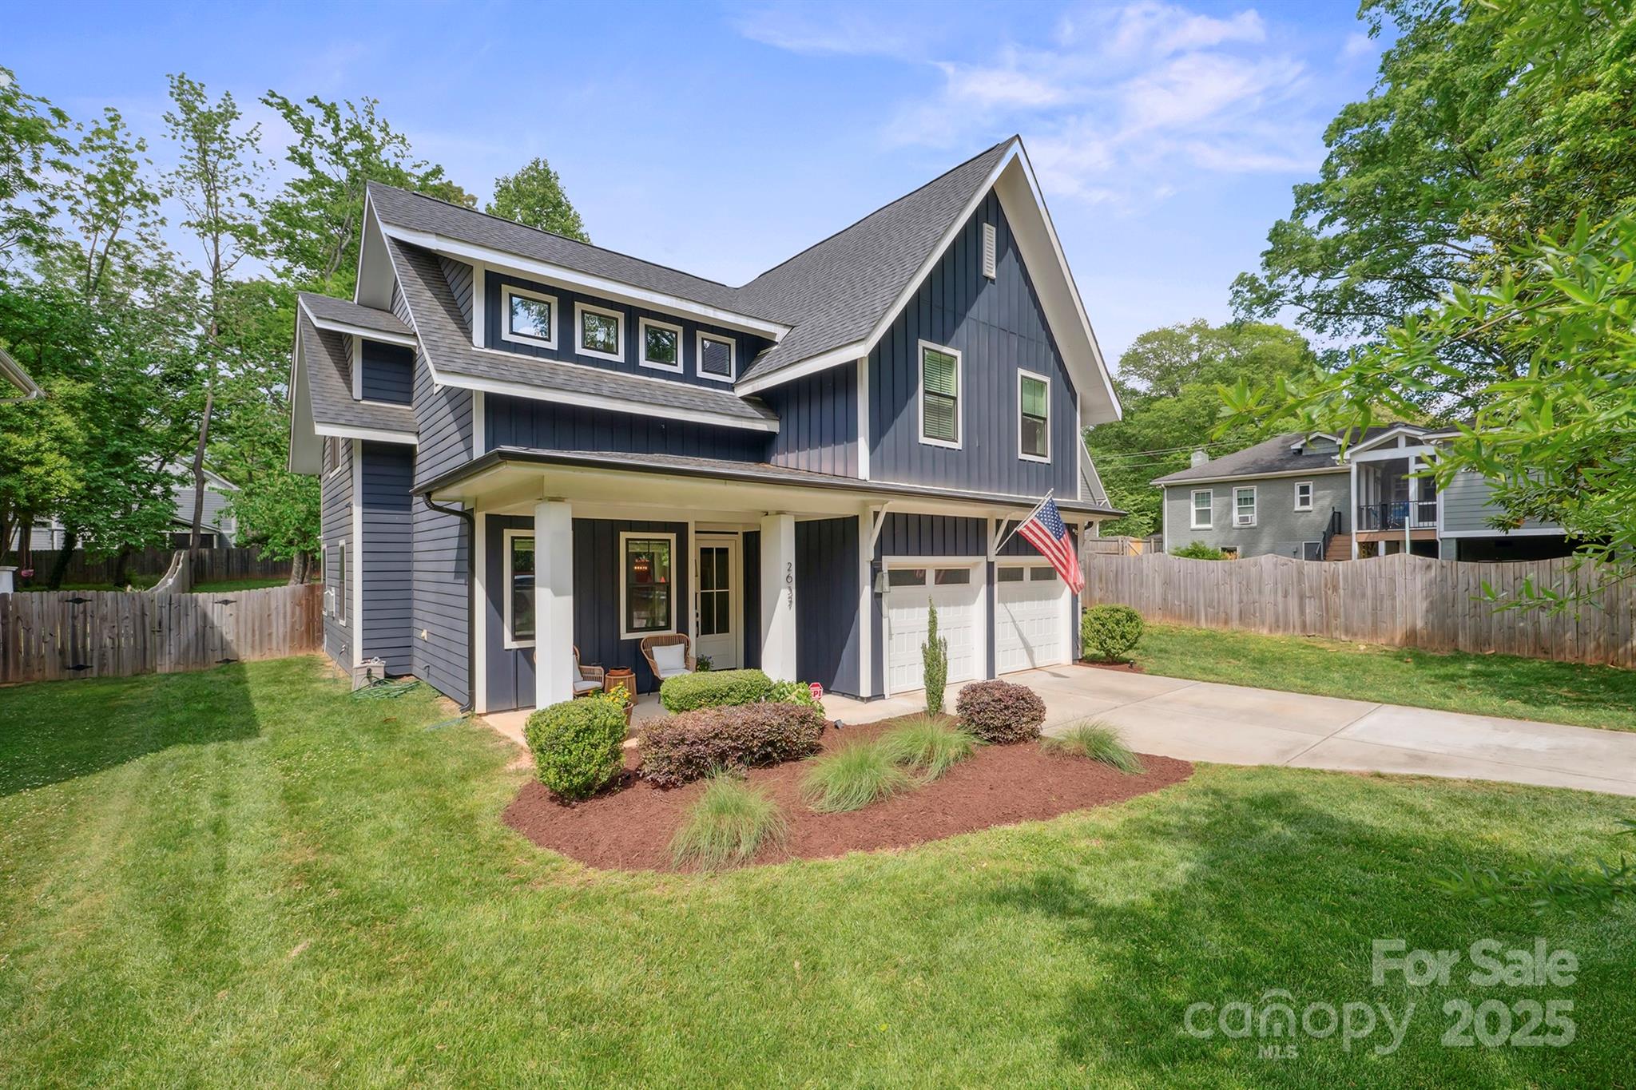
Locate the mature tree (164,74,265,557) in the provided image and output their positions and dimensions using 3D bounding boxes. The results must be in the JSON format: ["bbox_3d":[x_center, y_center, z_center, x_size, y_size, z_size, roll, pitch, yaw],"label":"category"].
[{"bbox_3d":[-27.437,-9.711,31.000,5.000,23.377,5.000,1,-2,-40],"label":"mature tree"}]

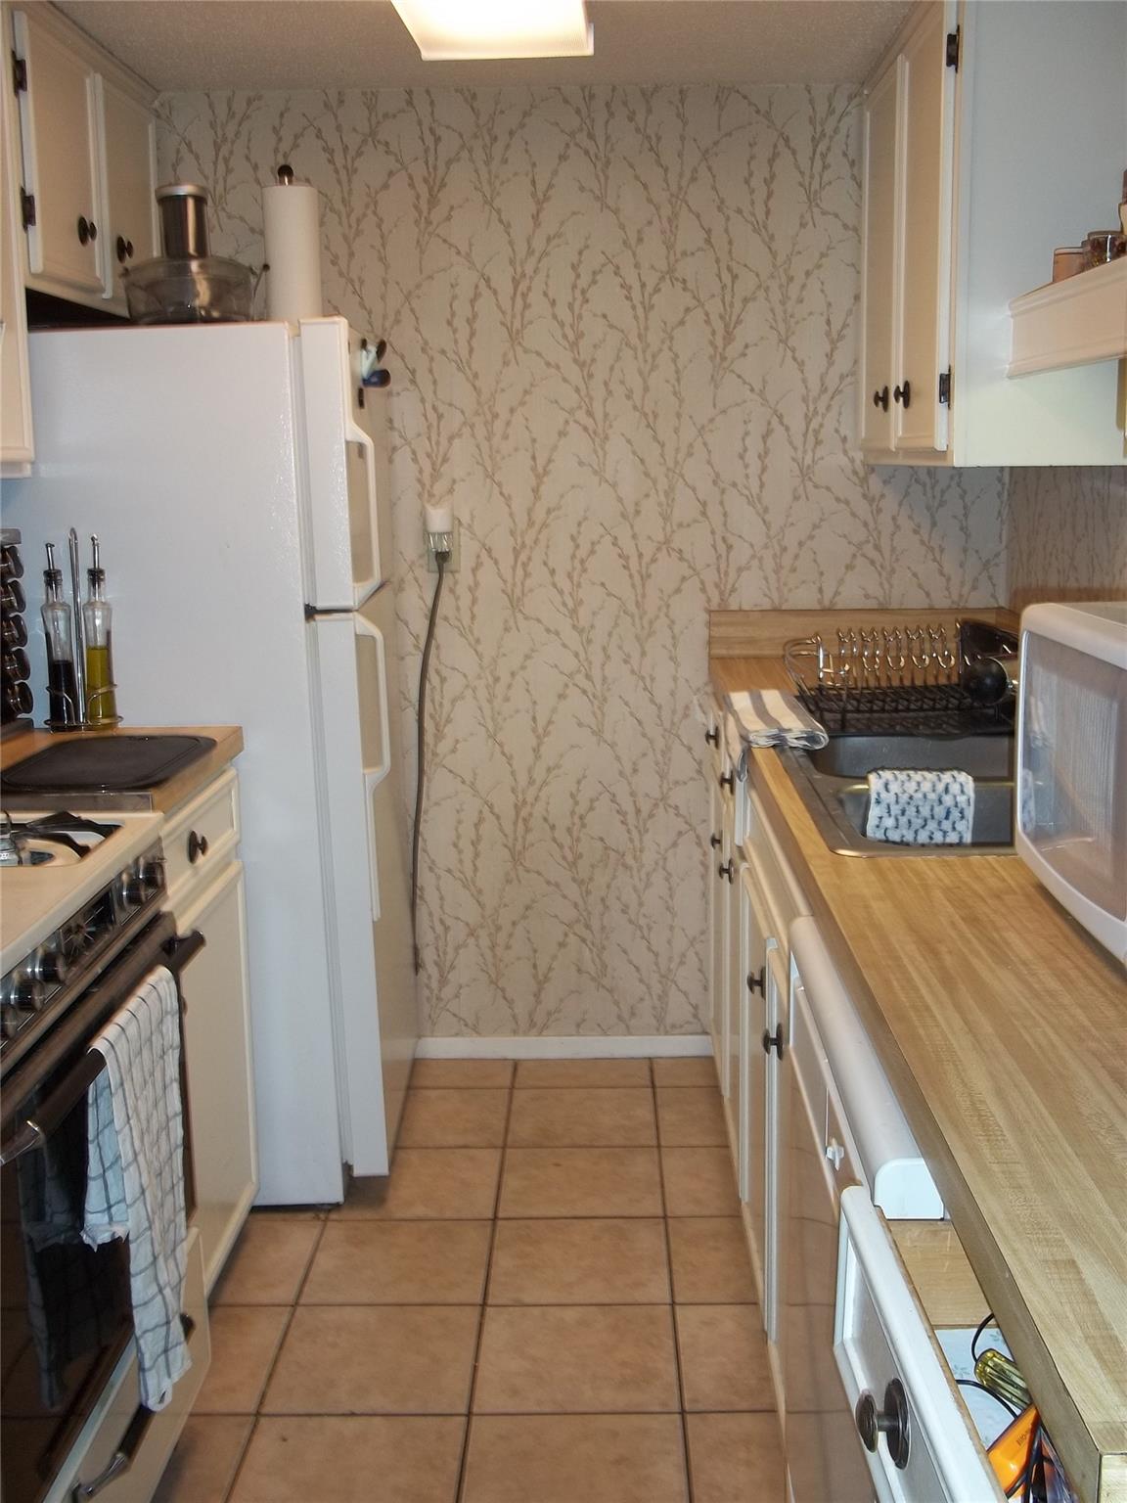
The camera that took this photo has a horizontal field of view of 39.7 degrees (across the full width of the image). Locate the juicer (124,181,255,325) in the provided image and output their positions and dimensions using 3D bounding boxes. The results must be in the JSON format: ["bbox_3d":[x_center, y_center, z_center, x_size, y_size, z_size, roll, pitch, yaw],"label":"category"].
[{"bbox_3d":[-0.670,-0.878,2.811,0.228,0.268,0.240,-1,11,1],"label":"juicer"}]

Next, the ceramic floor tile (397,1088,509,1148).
[{"bbox_3d":[-0.268,0.782,3.318,0.305,0.010,0.299,-1,10,1],"label":"ceramic floor tile"}]

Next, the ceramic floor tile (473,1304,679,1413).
[{"bbox_3d":[0.022,0.940,2.417,0.305,0.010,0.299,-1,10,1],"label":"ceramic floor tile"}]

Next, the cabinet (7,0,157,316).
[{"bbox_3d":[-0.990,-1.038,2.837,0.337,0.473,0.850,-1,11,1],"label":"cabinet"}]

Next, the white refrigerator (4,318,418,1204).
[{"bbox_3d":[-0.681,0.004,3.074,0.775,1.595,0.700,-1,11,1],"label":"white refrigerator"}]

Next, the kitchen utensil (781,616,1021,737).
[{"bbox_3d":[0.598,-0.139,2.712,0.408,0.133,0.479,-1,10,1],"label":"kitchen utensil"}]

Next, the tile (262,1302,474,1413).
[{"bbox_3d":[-0.287,0.945,2.424,0.305,0.010,0.299,-1,10,1],"label":"tile"}]

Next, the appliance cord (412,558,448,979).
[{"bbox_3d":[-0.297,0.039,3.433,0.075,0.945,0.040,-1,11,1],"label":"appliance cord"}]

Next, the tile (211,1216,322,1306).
[{"bbox_3d":[-0.591,0.892,2.720,0.305,0.010,0.300,-1,11,1],"label":"tile"}]

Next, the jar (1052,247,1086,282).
[{"bbox_3d":[0.735,-0.686,2.256,0.056,0.080,0.056,-1,11,1],"label":"jar"}]

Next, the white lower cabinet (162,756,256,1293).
[{"bbox_3d":[-0.856,0.473,2.507,0.603,0.834,0.525,-1,10,1],"label":"white lower cabinet"}]

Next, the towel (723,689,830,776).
[{"bbox_3d":[0.347,-0.040,2.626,0.136,0.083,0.479,-1,10,1],"label":"towel"}]

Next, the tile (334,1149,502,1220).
[{"bbox_3d":[-0.275,0.831,3.001,0.305,0.010,0.300,-1,11,1],"label":"tile"}]

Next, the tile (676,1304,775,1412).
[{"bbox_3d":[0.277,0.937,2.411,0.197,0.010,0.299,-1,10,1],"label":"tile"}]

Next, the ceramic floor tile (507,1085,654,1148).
[{"bbox_3d":[0.041,0.778,3.310,0.305,0.010,0.299,-1,10,1],"label":"ceramic floor tile"}]

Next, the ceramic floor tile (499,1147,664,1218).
[{"bbox_3d":[0.034,0.832,3.012,0.305,0.010,0.299,-1,10,1],"label":"ceramic floor tile"}]

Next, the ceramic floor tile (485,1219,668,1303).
[{"bbox_3d":[0.028,0.886,2.715,0.305,0.010,0.299,-1,10,1],"label":"ceramic floor tile"}]

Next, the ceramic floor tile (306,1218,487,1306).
[{"bbox_3d":[-0.281,0.890,2.722,0.305,0.010,0.299,-1,10,1],"label":"ceramic floor tile"}]

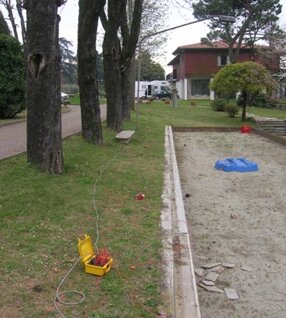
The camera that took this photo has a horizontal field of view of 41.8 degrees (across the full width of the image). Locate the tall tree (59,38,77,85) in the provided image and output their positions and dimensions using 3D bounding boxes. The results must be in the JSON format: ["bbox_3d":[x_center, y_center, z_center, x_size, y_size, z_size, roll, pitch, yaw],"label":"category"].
[{"bbox_3d":[-16.504,-17.630,73.038,9.500,12.330,9.500,0,10,0],"label":"tall tree"}]

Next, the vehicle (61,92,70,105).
[{"bbox_3d":[-10.717,-7.491,45.898,1.780,1.480,4.200,-8,13,-36],"label":"vehicle"}]

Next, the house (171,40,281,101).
[{"bbox_3d":[10.900,-12.624,53.108,14.000,8.210,12.500,0,10,0],"label":"house"}]

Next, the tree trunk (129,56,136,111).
[{"bbox_3d":[-0.756,-5.264,25.979,0.620,3.820,0.620,0,10,0],"label":"tree trunk"}]

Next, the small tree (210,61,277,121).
[{"bbox_3d":[5.778,-3.890,21.452,3.900,3.550,3.800,0,10,0],"label":"small tree"}]

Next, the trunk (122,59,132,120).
[{"bbox_3d":[-0.939,-4.028,21.733,0.620,3.650,0.620,0,10,0],"label":"trunk"}]

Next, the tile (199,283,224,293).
[{"bbox_3d":[0.594,1.097,3.243,0.240,0.030,0.110,8,13,38],"label":"tile"}]

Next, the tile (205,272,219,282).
[{"bbox_3d":[0.684,1.178,3.725,0.105,0.018,0.140,5,11,28],"label":"tile"}]

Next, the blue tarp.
[{"bbox_3d":[2.050,0.105,8.450,0.930,0.170,0.950,0,10,0],"label":"blue tarp"}]

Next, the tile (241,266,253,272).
[{"bbox_3d":[1.091,1.161,3.918,0.105,0.018,0.078,7,12,35],"label":"tile"}]

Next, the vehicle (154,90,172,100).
[{"bbox_3d":[3.401,-9.659,56.683,3.900,1.450,1.650,0,10,0],"label":"vehicle"}]

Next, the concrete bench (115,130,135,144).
[{"bbox_3d":[-0.615,-0.788,13.506,0.460,0.260,2.100,0,10,2],"label":"concrete bench"}]

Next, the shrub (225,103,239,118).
[{"bbox_3d":[5.593,-3.055,23.620,0.920,0.970,0.900,0,10,0],"label":"shrub"}]

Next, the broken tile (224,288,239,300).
[{"bbox_3d":[0.746,1.125,3.143,0.085,0.016,0.168,0,10,0],"label":"broken tile"}]

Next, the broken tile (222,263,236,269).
[{"bbox_3d":[0.848,1.033,3.659,0.125,0.018,0.085,0,10,0],"label":"broken tile"}]

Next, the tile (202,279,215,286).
[{"bbox_3d":[0.633,1.200,3.595,0.085,0.018,0.110,-3,10,-19],"label":"tile"}]

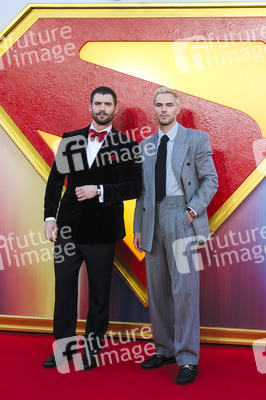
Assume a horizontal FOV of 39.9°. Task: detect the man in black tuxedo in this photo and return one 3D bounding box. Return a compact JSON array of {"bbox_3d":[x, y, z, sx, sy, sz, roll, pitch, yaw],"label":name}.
[{"bbox_3d":[-0.268,0.184,2.480,0.650,1.860,0.420,1,5,11],"label":"man in black tuxedo"}]

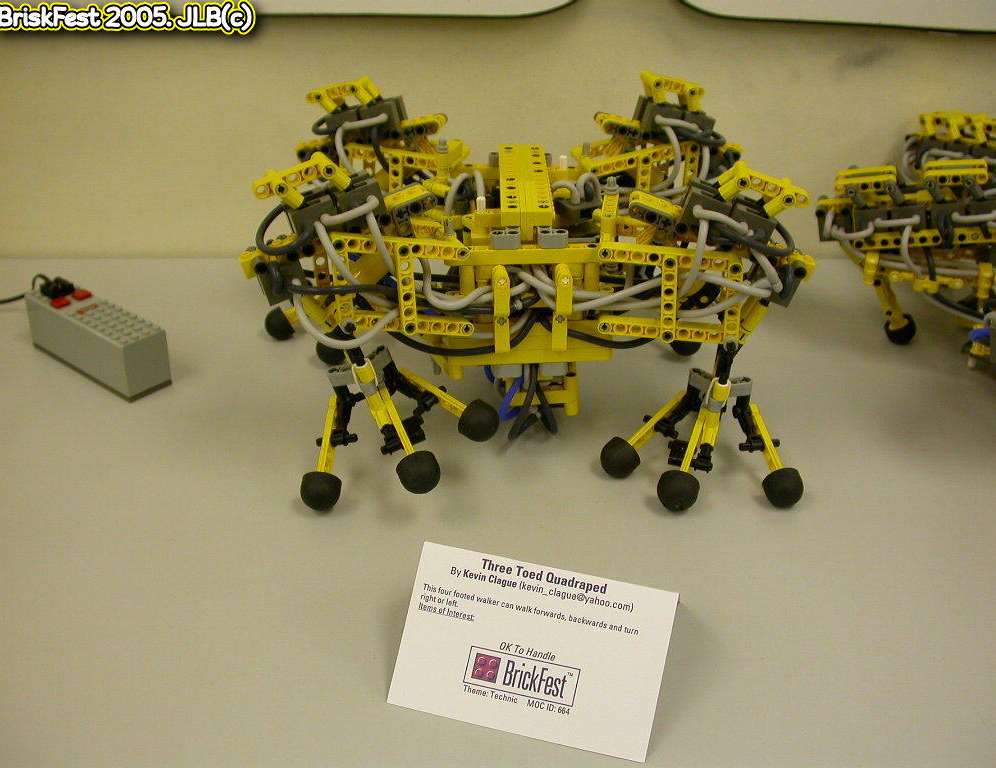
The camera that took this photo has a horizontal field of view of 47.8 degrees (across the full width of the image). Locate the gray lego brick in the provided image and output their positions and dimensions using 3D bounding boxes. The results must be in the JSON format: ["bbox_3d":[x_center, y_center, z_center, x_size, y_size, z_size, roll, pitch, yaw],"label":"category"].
[{"bbox_3d":[-0.263,-0.029,0.738,0.112,0.040,0.032,23,34,34],"label":"gray lego brick"}]

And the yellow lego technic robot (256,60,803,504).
[{"bbox_3d":[0.012,-0.067,0.658,0.312,0.198,0.238,1,28,-2],"label":"yellow lego technic robot"}]

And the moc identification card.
[{"bbox_3d":[0.021,0.101,0.500,0.112,0.052,0.100,9,29,13],"label":"moc identification card"}]

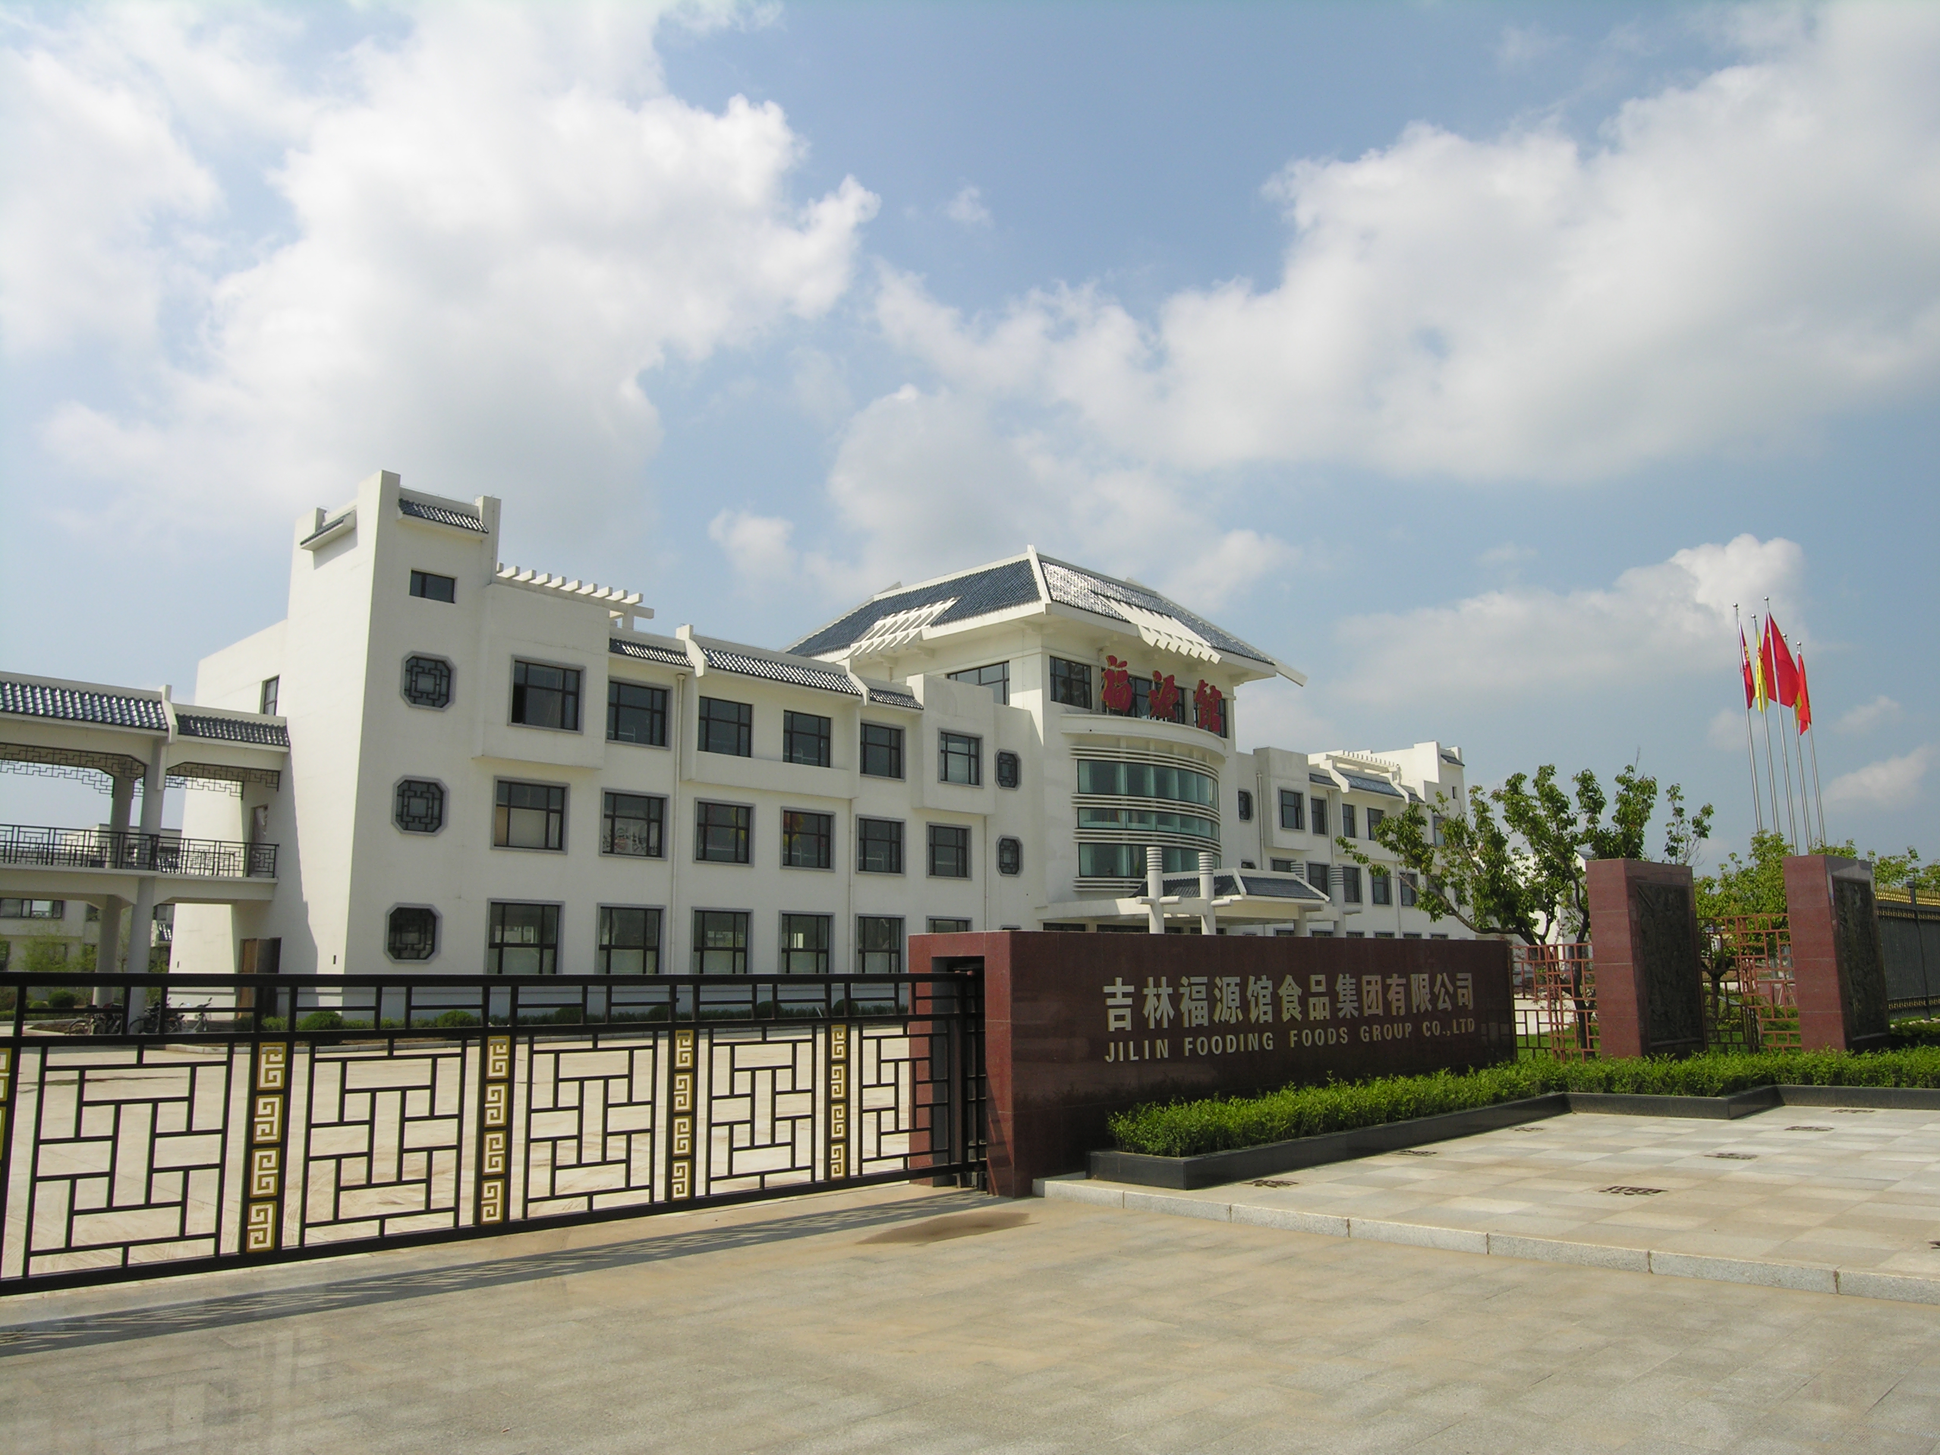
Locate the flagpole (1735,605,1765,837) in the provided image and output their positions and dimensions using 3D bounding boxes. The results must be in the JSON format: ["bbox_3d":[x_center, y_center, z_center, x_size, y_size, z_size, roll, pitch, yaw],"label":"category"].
[{"bbox_3d":[25.084,2.435,42.814,0.200,13.350,0.200,10,-14,-43],"label":"flagpole"}]

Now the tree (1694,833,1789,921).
[{"bbox_3d":[16.287,4.479,28.354,4.500,4.500,4.500,0,-10,0],"label":"tree"}]

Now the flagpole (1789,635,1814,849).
[{"bbox_3d":[29.197,3.130,46.908,0.200,13.350,0.200,10,-14,-43],"label":"flagpole"}]

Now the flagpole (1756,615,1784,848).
[{"bbox_3d":[26.454,2.667,44.179,0.200,13.350,0.200,10,-14,-43],"label":"flagpole"}]

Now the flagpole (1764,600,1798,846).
[{"bbox_3d":[27.810,2.414,45.593,0.200,14.337,0.200,10,-14,-43],"label":"flagpole"}]

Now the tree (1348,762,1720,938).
[{"bbox_3d":[10.114,3.370,24.280,6.200,5.400,5.800,0,-10,0],"label":"tree"}]

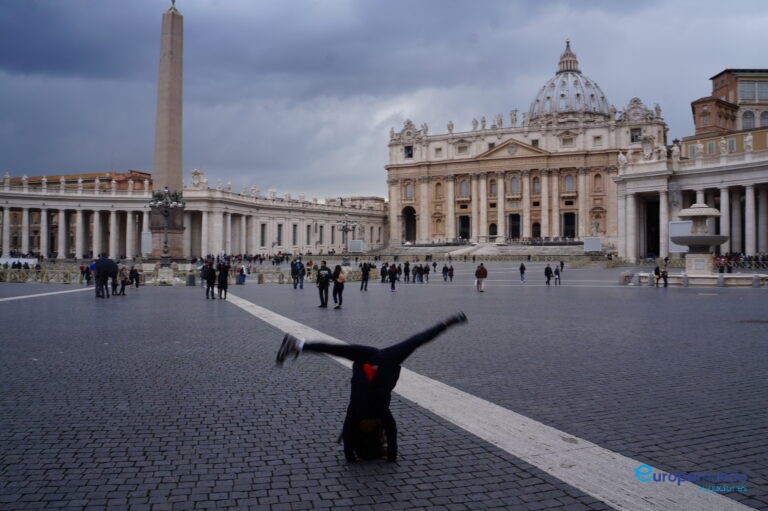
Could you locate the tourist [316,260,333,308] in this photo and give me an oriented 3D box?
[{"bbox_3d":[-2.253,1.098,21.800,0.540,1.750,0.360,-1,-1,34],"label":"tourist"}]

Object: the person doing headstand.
[{"bbox_3d":[-0.100,1.043,4.620,1.530,1.200,0.520,0,-1,0],"label":"person doing headstand"}]

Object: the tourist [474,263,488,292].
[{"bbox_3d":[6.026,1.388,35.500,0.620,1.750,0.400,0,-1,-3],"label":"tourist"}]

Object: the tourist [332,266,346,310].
[{"bbox_3d":[-1.670,1.190,21.600,0.420,1.640,0.460,0,-1,21],"label":"tourist"}]

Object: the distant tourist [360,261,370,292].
[{"bbox_3d":[-1.113,1.315,35.200,0.520,1.720,0.400,0,-1,6],"label":"distant tourist"}]

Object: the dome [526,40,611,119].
[{"bbox_3d":[117.629,-108.752,365.000,50.500,53.500,50.500,0,-1,27],"label":"dome"}]

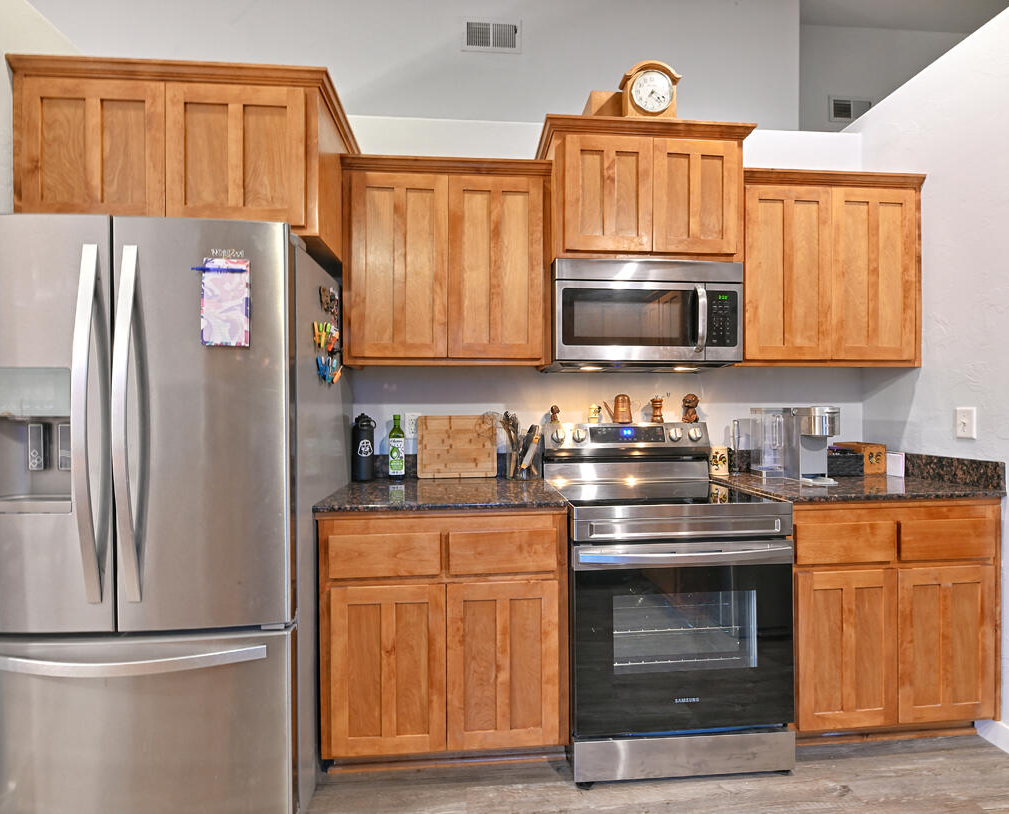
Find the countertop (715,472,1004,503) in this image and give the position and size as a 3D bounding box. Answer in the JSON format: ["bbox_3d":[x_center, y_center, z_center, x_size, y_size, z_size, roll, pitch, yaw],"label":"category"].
[{"bbox_3d":[1.383,0.328,2.014,0.850,0.024,0.630,0,0,-4],"label":"countertop"}]

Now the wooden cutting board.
[{"bbox_3d":[-0.211,0.175,2.131,0.355,0.282,0.020,0,-7,-4],"label":"wooden cutting board"}]

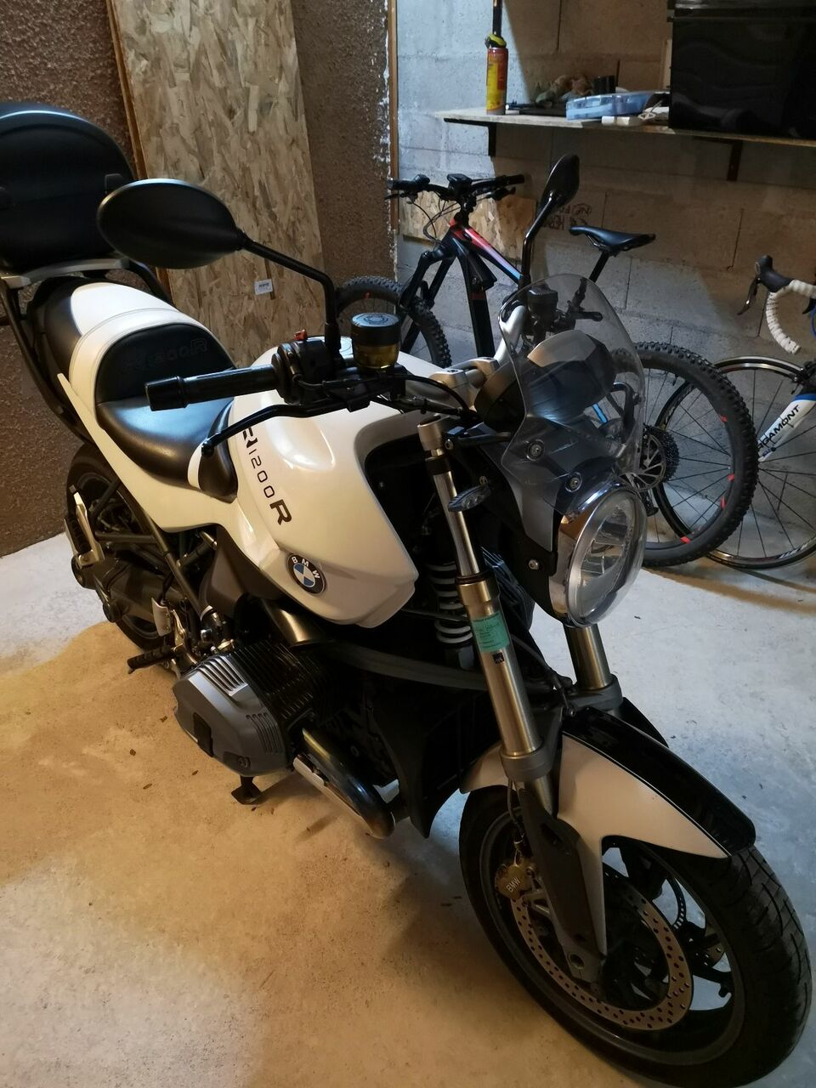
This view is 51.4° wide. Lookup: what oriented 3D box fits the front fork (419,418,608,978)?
[{"bbox_3d":[0.155,0.254,1.220,0.105,0.890,0.080,-4,16,45],"label":"front fork"}]

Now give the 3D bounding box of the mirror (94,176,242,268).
[{"bbox_3d":[-0.246,-0.329,0.885,0.154,0.096,0.050,-6,40,-29],"label":"mirror"}]

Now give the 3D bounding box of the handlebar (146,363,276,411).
[{"bbox_3d":[-0.231,-0.186,1.017,0.167,0.037,0.037,-14,33,-29],"label":"handlebar"}]

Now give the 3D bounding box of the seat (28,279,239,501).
[{"bbox_3d":[-0.554,-0.382,1.856,0.300,0.260,0.840,-25,38,-37],"label":"seat"}]

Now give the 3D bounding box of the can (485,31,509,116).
[{"bbox_3d":[0.297,-1.561,2.809,0.066,0.243,0.066,-1,30,0],"label":"can"}]

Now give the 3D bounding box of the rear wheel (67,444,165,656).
[{"bbox_3d":[-0.702,0.007,2.269,0.180,0.630,0.630,-25,38,-37],"label":"rear wheel"}]

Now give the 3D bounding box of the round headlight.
[{"bbox_3d":[0.243,0.005,1.162,0.120,0.200,0.190,23,34,35],"label":"round headlight"}]

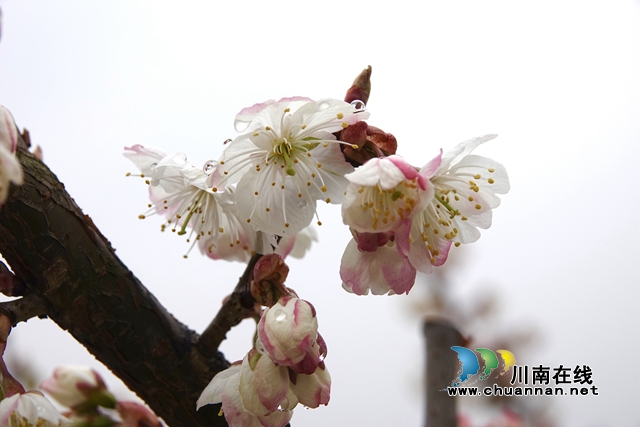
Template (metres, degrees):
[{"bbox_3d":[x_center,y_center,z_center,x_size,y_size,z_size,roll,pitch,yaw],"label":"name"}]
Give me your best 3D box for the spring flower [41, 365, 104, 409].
[{"bbox_3d":[-0.061,0.043,0.355,0.017,0.010,0.010,21,0,-12],"label":"spring flower"}]

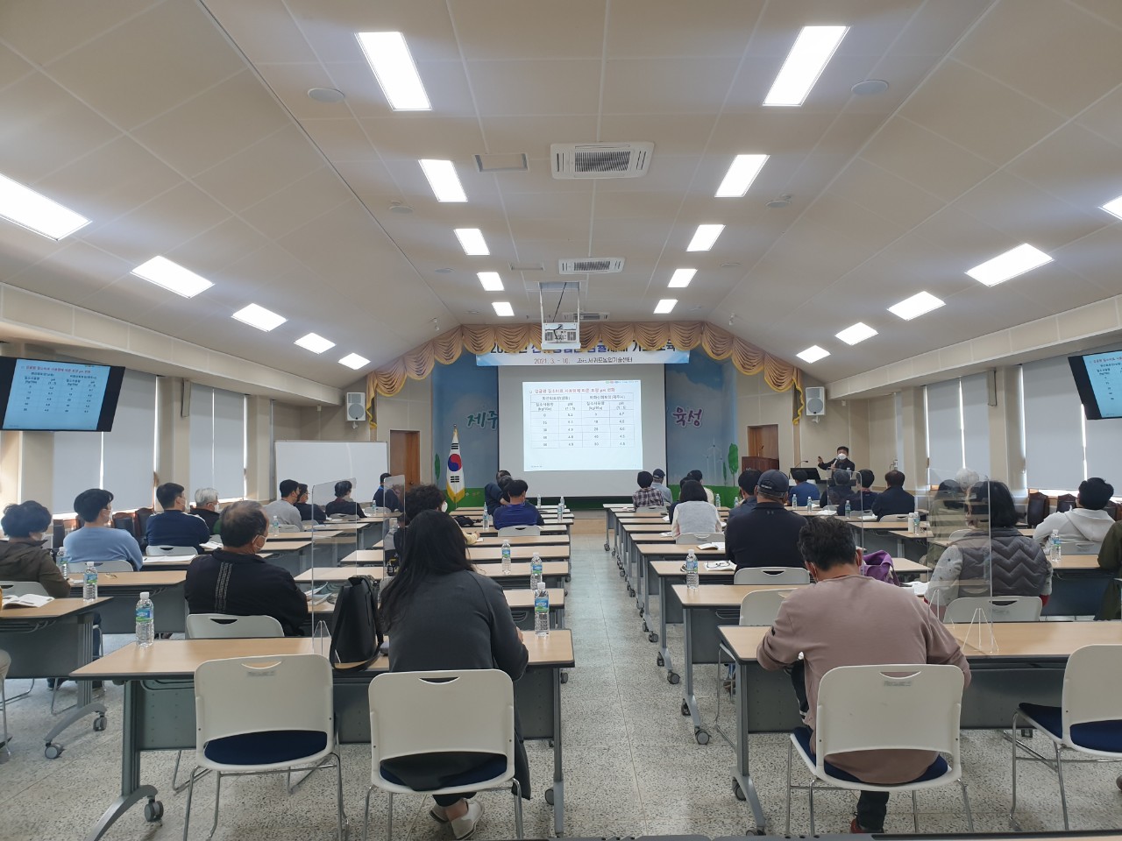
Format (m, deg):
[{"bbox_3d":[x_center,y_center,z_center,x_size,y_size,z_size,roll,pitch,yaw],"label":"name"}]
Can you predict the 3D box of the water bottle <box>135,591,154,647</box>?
[{"bbox_3d":[-1.695,0.803,3.436,0.067,0.218,0.067,-1,-3,1],"label":"water bottle"}]

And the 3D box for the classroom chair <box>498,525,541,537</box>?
[{"bbox_3d":[-0.415,1.516,9.098,0.530,0.790,0.540,-1,-3,1],"label":"classroom chair"}]

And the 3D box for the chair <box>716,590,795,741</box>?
[{"bbox_3d":[1.131,1.242,4.328,0.540,0.790,0.540,-1,-3,-6],"label":"chair"}]

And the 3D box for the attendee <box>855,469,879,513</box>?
[{"bbox_3d":[3.930,1.302,11.033,0.520,1.320,0.740,-1,-3,-2],"label":"attendee"}]

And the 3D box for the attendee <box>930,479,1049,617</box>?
[{"bbox_3d":[2.026,0.960,4.122,0.600,1.310,0.760,-1,-3,-1],"label":"attendee"}]

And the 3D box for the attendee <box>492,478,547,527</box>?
[{"bbox_3d":[-0.478,1.307,9.377,0.550,1.286,0.750,0,-3,-3],"label":"attendee"}]

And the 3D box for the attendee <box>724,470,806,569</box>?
[{"bbox_3d":[1.318,1.004,5.361,0.570,1.377,0.750,-1,-3,1],"label":"attendee"}]

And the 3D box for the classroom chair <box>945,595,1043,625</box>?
[{"bbox_3d":[1.942,1.218,4.019,0.500,0.785,0.540,-1,-3,1],"label":"classroom chair"}]

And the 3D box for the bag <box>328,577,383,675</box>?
[{"bbox_3d":[-0.774,0.738,3.200,0.180,0.320,0.220,-1,-3,1],"label":"bag"}]

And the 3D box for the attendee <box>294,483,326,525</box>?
[{"bbox_3d":[-3.204,1.419,10.701,0.540,1.238,0.750,-2,-3,13],"label":"attendee"}]

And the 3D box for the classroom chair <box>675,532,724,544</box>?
[{"bbox_3d":[1.313,1.454,7.963,0.520,0.800,0.550,-1,-3,4],"label":"classroom chair"}]

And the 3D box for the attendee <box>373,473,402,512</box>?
[{"bbox_3d":[-2.842,1.555,13.834,0.500,1.330,0.740,-1,-3,7],"label":"attendee"}]

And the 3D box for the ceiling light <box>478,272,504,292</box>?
[{"bbox_3d":[-1.125,-2.253,13.511,0.320,0.080,1.285,-1,-3,1],"label":"ceiling light"}]

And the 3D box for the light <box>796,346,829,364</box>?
[{"bbox_3d":[4.767,-1.234,15.920,0.320,0.060,1.270,30,-2,2],"label":"light"}]

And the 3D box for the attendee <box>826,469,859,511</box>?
[{"bbox_3d":[3.816,1.322,11.643,0.510,1.270,0.720,-1,-3,1],"label":"attendee"}]

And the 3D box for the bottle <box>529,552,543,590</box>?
[{"bbox_3d":[-0.144,0.864,4.838,0.066,0.217,0.066,-1,-3,1],"label":"bottle"}]

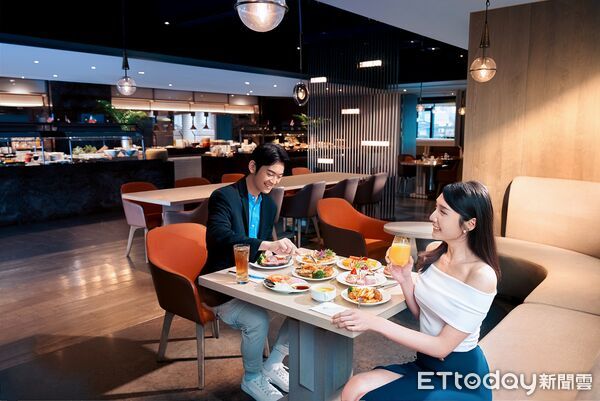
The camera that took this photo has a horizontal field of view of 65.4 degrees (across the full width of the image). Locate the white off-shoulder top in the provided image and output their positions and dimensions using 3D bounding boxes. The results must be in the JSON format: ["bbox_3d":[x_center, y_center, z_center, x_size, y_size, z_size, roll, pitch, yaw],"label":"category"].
[{"bbox_3d":[0.523,0.356,1.570,0.225,0.280,0.345,-4,9,-25],"label":"white off-shoulder top"}]

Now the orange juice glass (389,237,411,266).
[{"bbox_3d":[0.356,0.183,1.660,0.077,0.110,0.077,0,8,0],"label":"orange juice glass"}]

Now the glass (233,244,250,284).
[{"bbox_3d":[-0.248,0.275,1.997,0.072,0.158,0.072,0,8,0],"label":"glass"}]

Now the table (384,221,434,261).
[{"bbox_3d":[0.867,0.565,3.346,0.550,0.750,0.550,7,11,41],"label":"table"}]

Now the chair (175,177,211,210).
[{"bbox_3d":[-1.165,0.147,5.965,0.580,0.840,0.570,7,11,41],"label":"chair"}]

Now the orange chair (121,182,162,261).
[{"bbox_3d":[-1.661,0.232,5.322,0.565,0.820,0.570,7,11,41],"label":"orange chair"}]

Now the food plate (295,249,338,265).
[{"bbox_3d":[0.089,0.283,2.310,0.208,0.055,0.208,0,8,0],"label":"food plate"}]

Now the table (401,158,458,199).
[{"bbox_3d":[2.833,-0.457,10.377,0.860,0.750,0.880,7,11,41],"label":"table"}]

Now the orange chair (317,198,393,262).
[{"bbox_3d":[0.484,0.432,3.957,0.580,0.840,0.570,7,11,41],"label":"orange chair"}]

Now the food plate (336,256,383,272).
[{"bbox_3d":[0.296,0.312,2.326,0.233,0.050,0.233,0,8,0],"label":"food plate"}]

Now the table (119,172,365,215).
[{"bbox_3d":[-0.406,0.146,6.263,0.951,0.750,3.638,7,11,41],"label":"table"}]

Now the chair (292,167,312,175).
[{"bbox_3d":[0.252,-0.088,7.542,0.580,0.840,0.570,7,11,41],"label":"chair"}]

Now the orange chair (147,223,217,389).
[{"bbox_3d":[-0.544,0.580,2.838,0.565,0.820,0.570,7,11,41],"label":"orange chair"}]

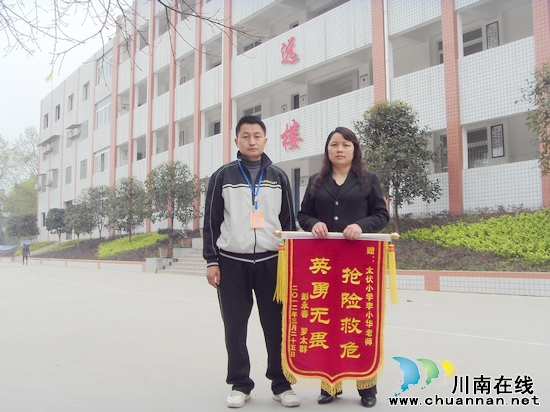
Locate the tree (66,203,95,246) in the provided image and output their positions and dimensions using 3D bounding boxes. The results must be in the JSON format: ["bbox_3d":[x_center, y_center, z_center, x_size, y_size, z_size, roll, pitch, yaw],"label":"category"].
[{"bbox_3d":[-12.974,1.247,41.314,2.000,2.970,2.000,0,-4,0],"label":"tree"}]

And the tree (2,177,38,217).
[{"bbox_3d":[-31.239,0.842,76.346,5.500,9.017,5.500,0,-4,0],"label":"tree"}]

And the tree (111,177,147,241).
[{"bbox_3d":[-8.462,0.167,36.146,2.150,3.803,2.150,0,-4,0],"label":"tree"}]

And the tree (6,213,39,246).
[{"bbox_3d":[-22.265,2.135,54.617,2.900,3.042,2.700,0,-4,0],"label":"tree"}]

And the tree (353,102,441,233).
[{"bbox_3d":[3.772,-1.230,19.260,2.650,4.168,2.600,0,-4,0],"label":"tree"}]

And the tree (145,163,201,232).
[{"bbox_3d":[-5.374,-0.406,32.755,2.900,4.035,2.800,0,-4,0],"label":"tree"}]

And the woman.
[{"bbox_3d":[0.396,0.332,3.632,0.530,1.605,0.360,0,-4,3],"label":"woman"}]

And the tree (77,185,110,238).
[{"bbox_3d":[-12.184,0.355,42.642,2.500,3.692,2.500,0,-4,0],"label":"tree"}]

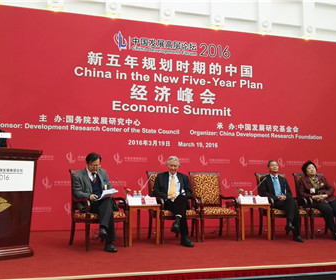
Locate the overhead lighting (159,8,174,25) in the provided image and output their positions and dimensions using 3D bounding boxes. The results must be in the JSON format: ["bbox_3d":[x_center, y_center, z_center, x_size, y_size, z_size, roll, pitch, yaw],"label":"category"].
[{"bbox_3d":[-0.022,-2.683,8.089,0.300,0.320,0.250,2,-8,-12],"label":"overhead lighting"}]

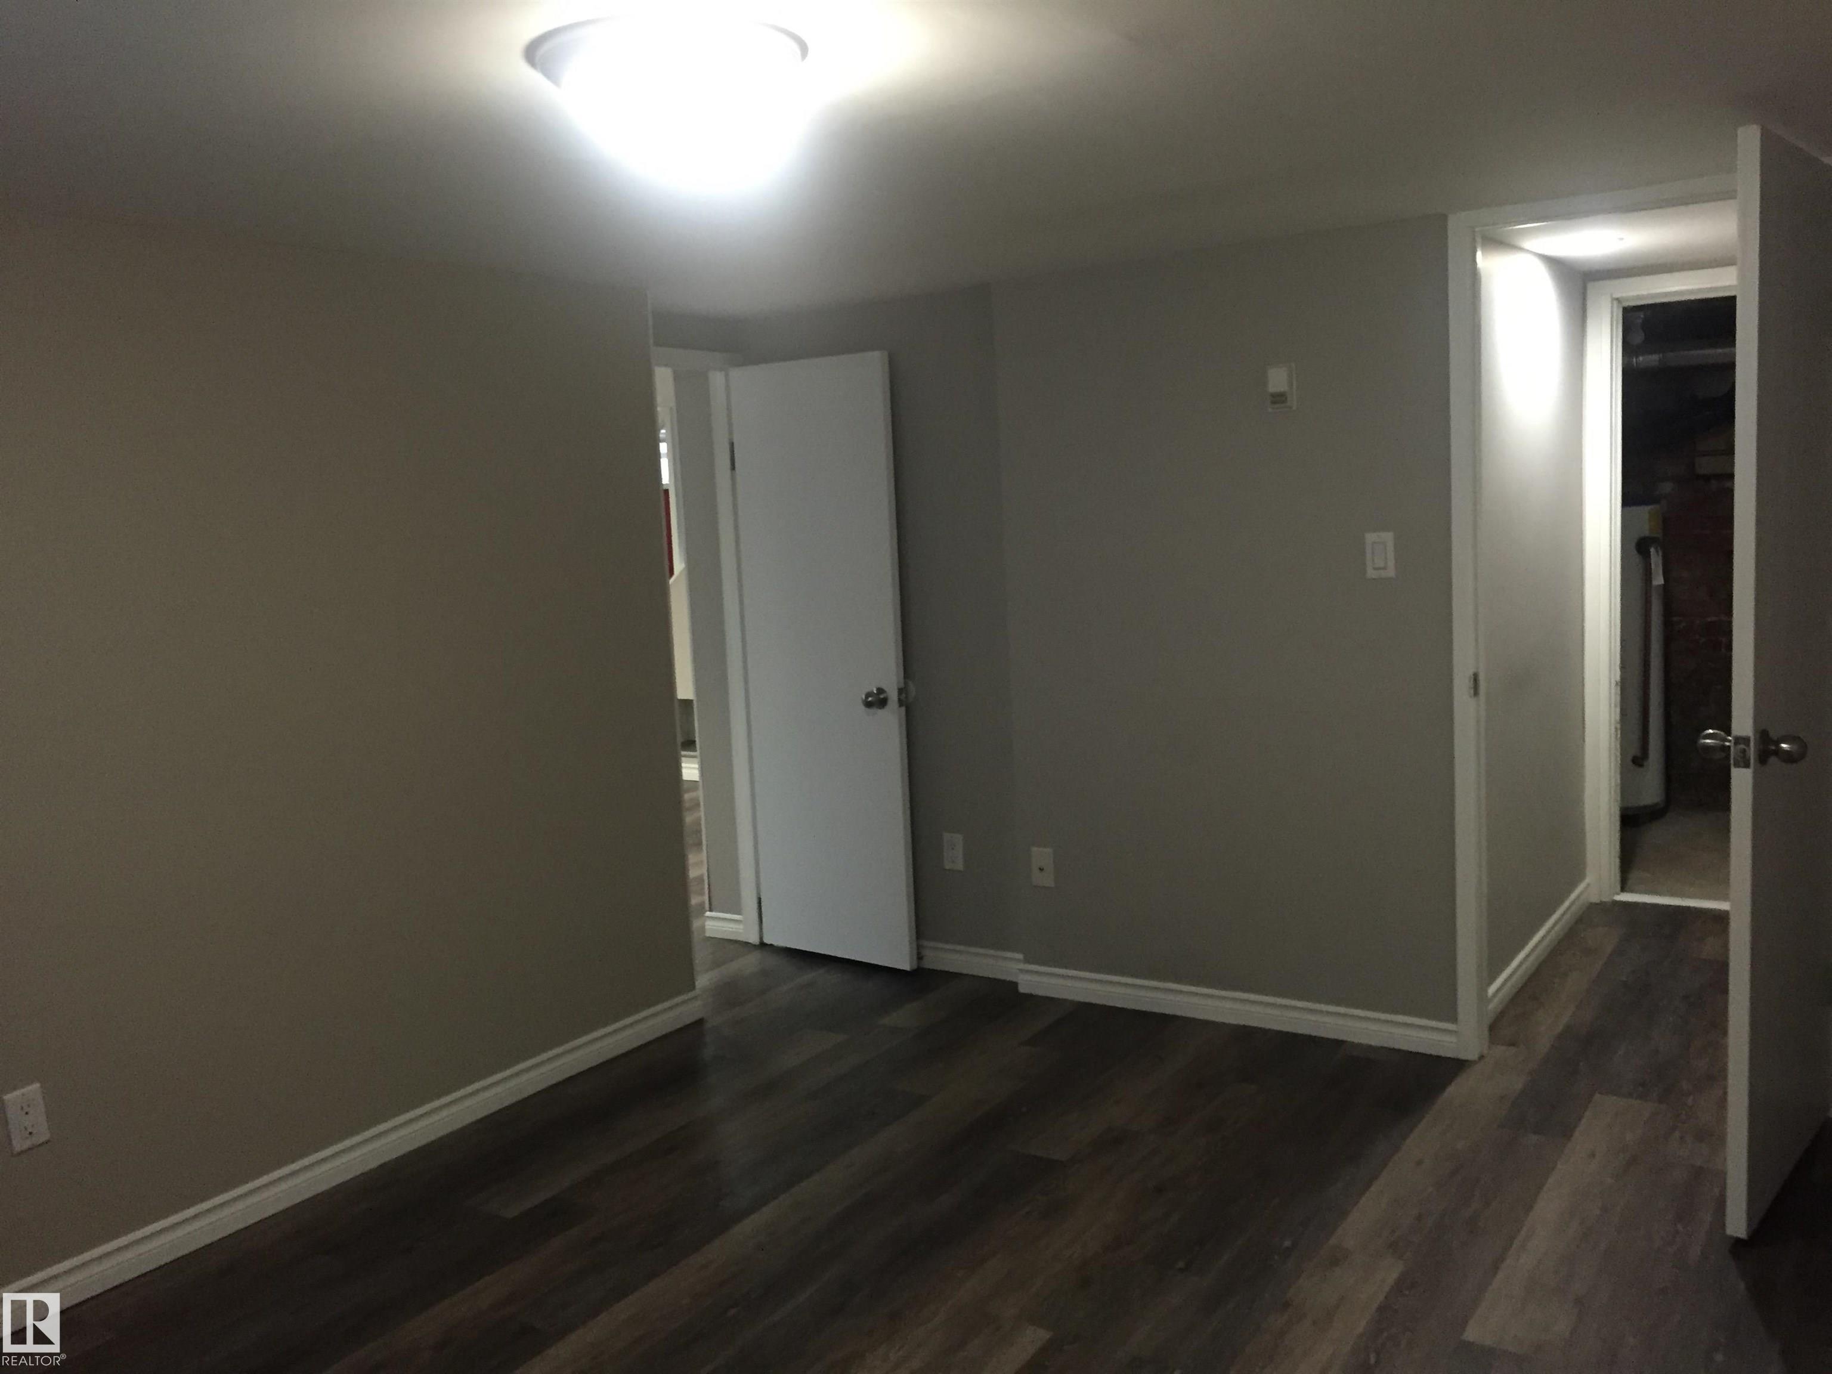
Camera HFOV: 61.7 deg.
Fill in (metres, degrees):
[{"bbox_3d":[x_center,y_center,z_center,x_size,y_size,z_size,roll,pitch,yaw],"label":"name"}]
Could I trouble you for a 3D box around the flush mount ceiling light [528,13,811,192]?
[{"bbox_3d":[-0.336,-0.794,2.096,0.382,0.140,0.382,-3,7,0],"label":"flush mount ceiling light"}]

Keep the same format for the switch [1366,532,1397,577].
[{"bbox_3d":[1.171,-0.331,3.868,0.072,0.114,0.010,2,8,34],"label":"switch"}]

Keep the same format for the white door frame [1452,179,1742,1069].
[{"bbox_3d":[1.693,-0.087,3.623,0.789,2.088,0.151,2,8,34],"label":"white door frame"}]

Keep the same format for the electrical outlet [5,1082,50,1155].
[{"bbox_3d":[-1.696,0.825,2.927,0.008,0.114,0.065,2,8,34],"label":"electrical outlet"}]

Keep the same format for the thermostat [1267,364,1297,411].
[{"bbox_3d":[0.938,-0.767,3.947,0.071,0.114,0.030,2,8,34],"label":"thermostat"}]

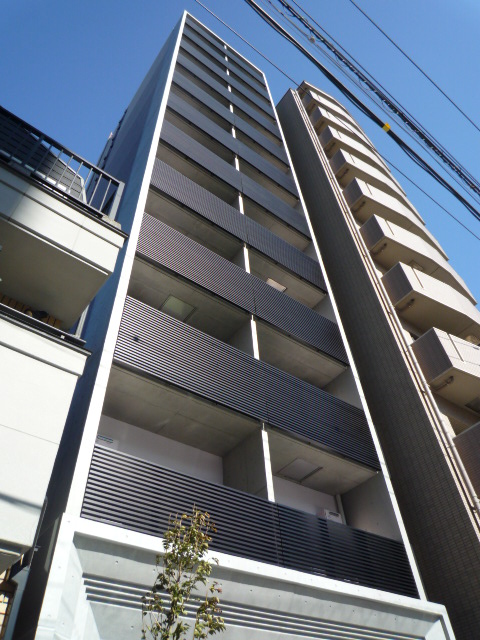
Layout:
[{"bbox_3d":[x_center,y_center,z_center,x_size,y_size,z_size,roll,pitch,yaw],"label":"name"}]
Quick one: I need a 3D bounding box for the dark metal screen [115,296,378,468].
[{"bbox_3d":[0.421,1.341,8.616,5.850,1.480,0.120,27,-55,-26],"label":"dark metal screen"}]

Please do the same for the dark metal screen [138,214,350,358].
[{"bbox_3d":[0.276,-0.554,10.707,5.850,1.480,0.140,27,-55,-26],"label":"dark metal screen"}]

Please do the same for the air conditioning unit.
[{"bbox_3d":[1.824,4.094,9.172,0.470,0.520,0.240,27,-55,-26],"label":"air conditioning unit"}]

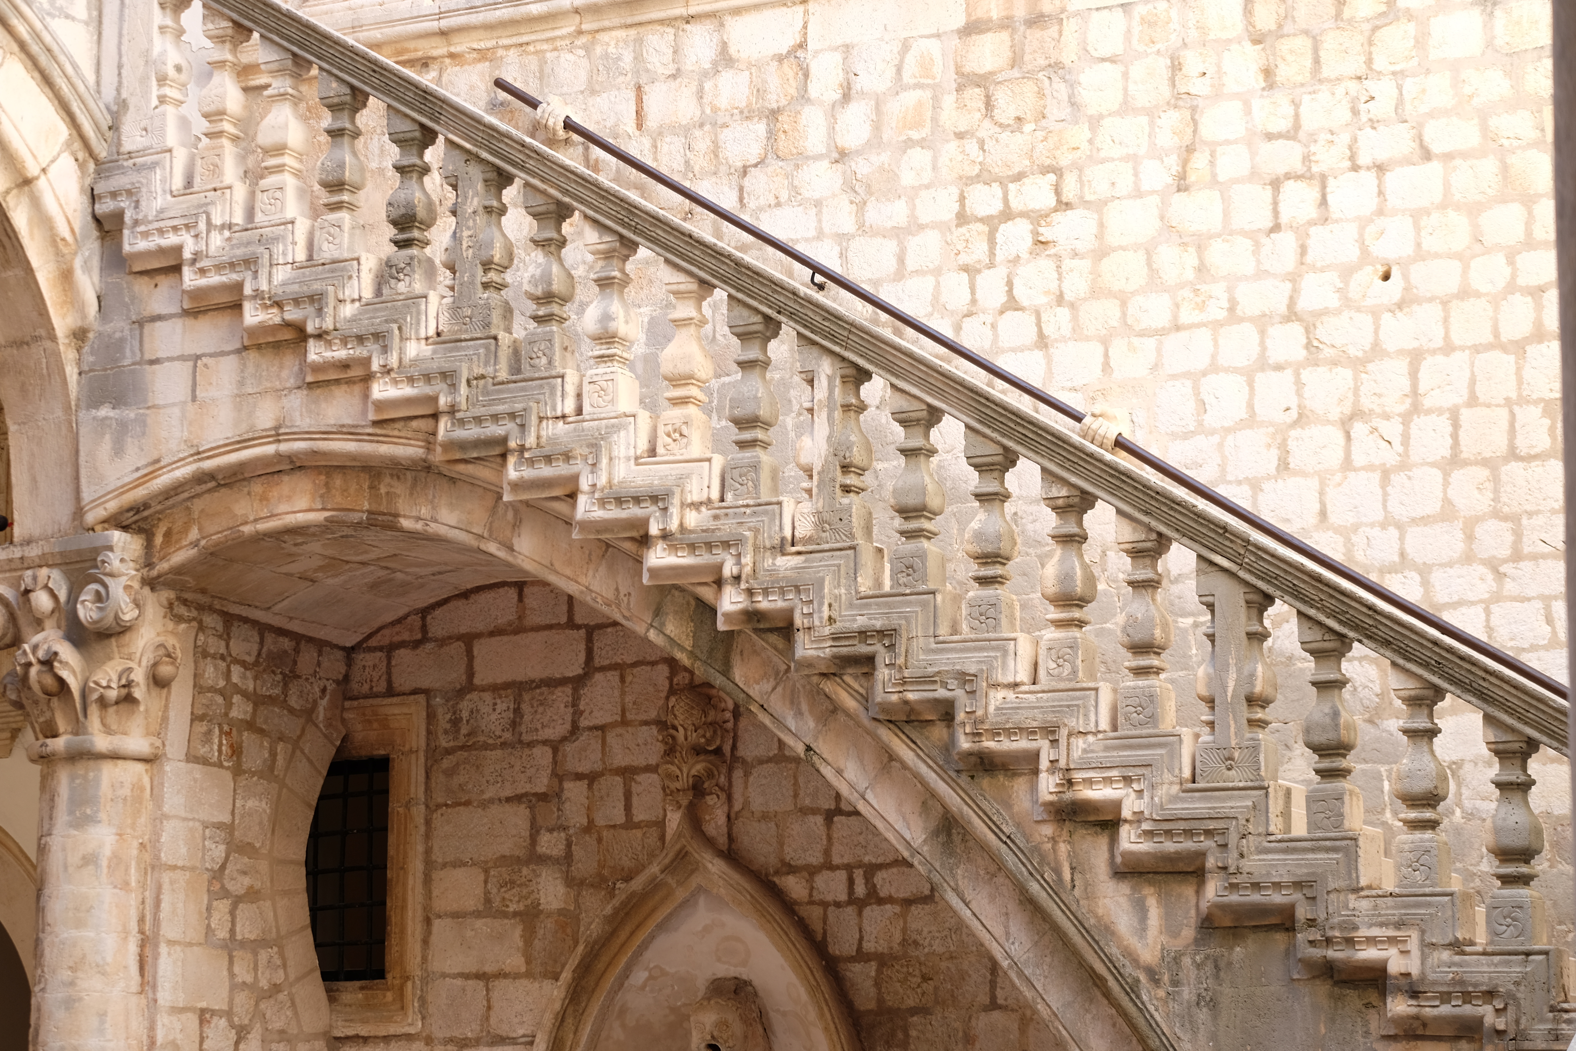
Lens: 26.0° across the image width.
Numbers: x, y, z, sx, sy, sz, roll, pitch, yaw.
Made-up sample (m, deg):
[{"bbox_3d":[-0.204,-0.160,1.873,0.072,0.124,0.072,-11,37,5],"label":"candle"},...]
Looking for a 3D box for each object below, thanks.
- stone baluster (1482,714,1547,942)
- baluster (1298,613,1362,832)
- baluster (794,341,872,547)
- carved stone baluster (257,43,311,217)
[{"bbox_3d":[2.202,0.925,10.361,0.146,0.710,0.143,-5,-10,29],"label":"stone baluster"},{"bbox_3d":[1.705,0.615,10.694,0.146,0.710,0.143,-5,-10,29],"label":"baluster"},{"bbox_3d":[0.158,-0.296,12.233,0.235,0.757,0.155,-4,-10,26],"label":"baluster"},{"bbox_3d":[-1.986,-1.554,13.508,0.157,0.747,0.157,-4,-10,26],"label":"carved stone baluster"}]

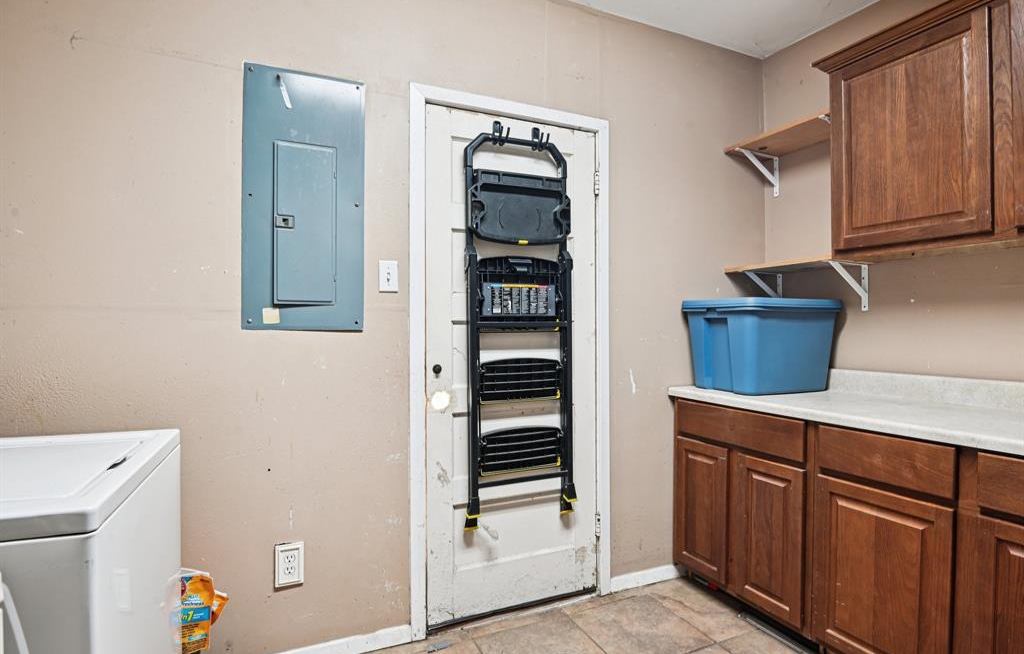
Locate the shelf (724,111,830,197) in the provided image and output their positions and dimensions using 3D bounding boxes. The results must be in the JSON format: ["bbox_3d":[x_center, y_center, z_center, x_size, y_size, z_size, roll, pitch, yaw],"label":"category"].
[{"bbox_3d":[1.330,-0.788,2.525,0.289,0.218,0.586,0,0,-25],"label":"shelf"}]

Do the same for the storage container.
[{"bbox_3d":[1.153,0.089,2.498,0.591,0.402,0.409,0,0,-25],"label":"storage container"}]

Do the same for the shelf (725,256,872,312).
[{"bbox_3d":[1.330,-0.183,2.523,0.289,0.229,0.586,0,0,-25],"label":"shelf"}]

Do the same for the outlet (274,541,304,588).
[{"bbox_3d":[-0.765,0.820,1.860,0.091,0.142,0.018,0,0,-25],"label":"outlet"}]

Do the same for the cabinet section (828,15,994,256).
[{"bbox_3d":[1.528,-0.648,1.988,0.328,0.724,0.526,0,1,-25],"label":"cabinet section"}]

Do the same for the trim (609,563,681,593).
[{"bbox_3d":[0.627,1.166,2.508,0.394,0.064,0.014,0,0,-25],"label":"trim"}]

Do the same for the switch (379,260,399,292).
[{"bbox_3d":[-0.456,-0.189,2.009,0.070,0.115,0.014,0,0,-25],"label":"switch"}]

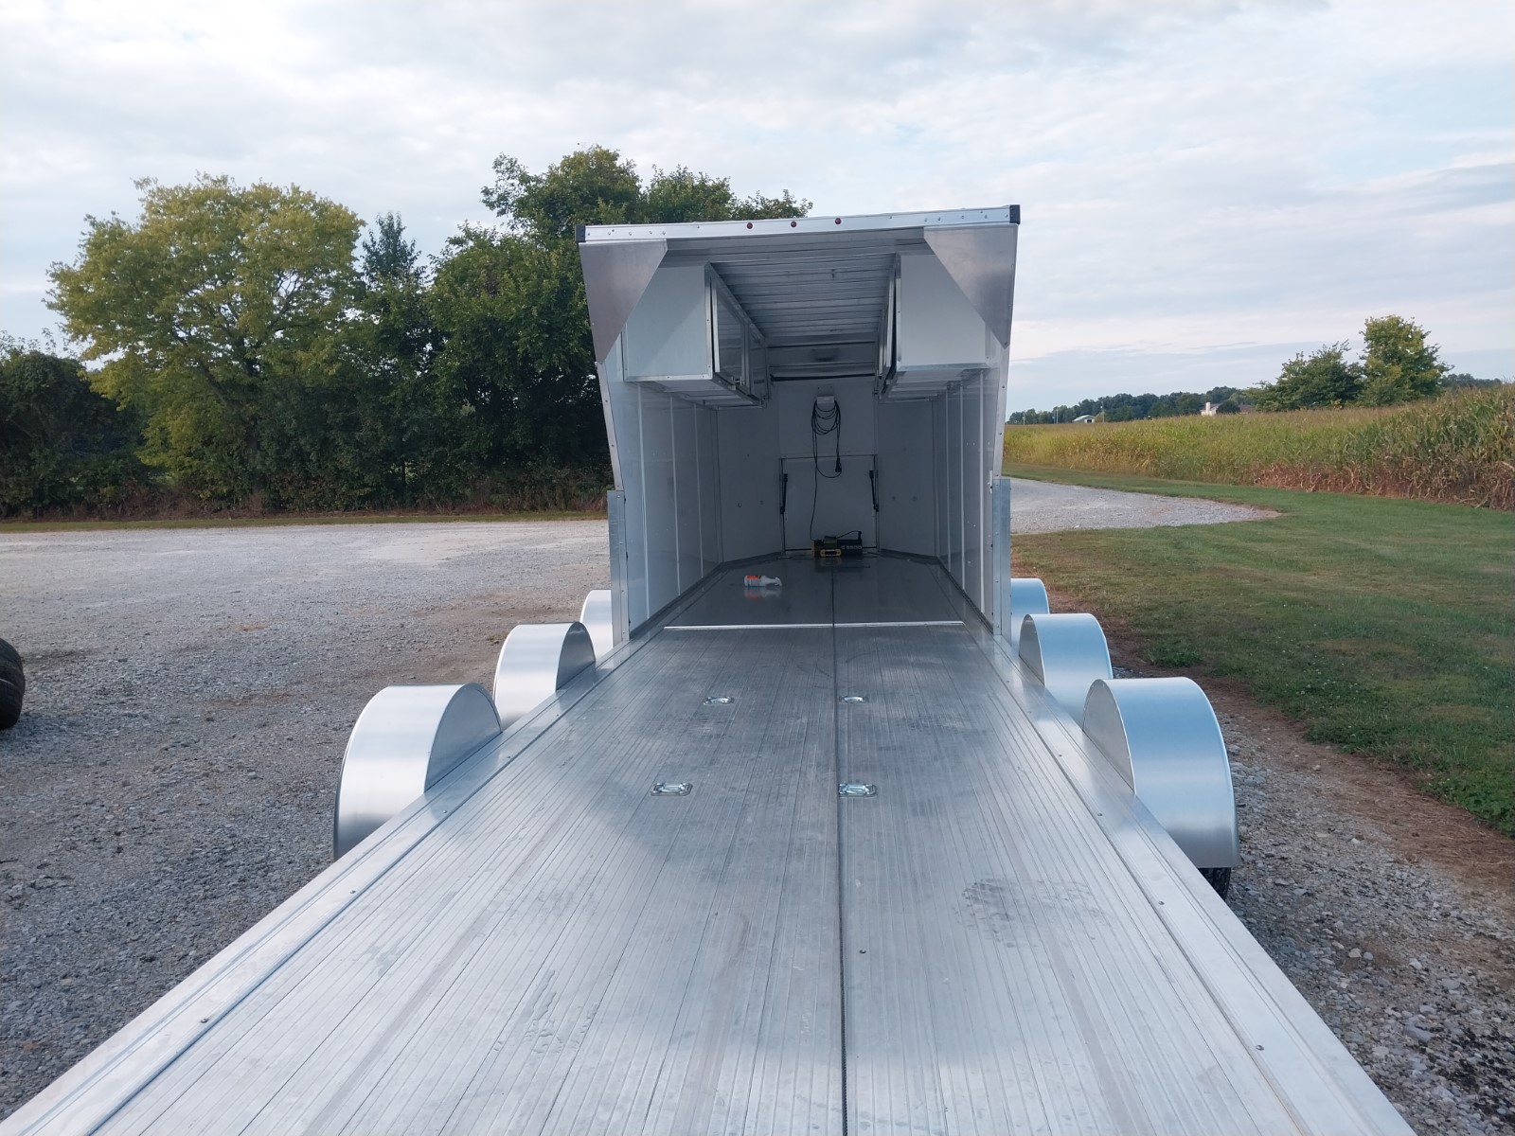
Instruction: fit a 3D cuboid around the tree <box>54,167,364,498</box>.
[{"bbox_3d":[-16.392,-6.735,34.522,8.430,10.034,8.008,-4,7,-25],"label":"tree"}]

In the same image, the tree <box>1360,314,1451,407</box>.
[{"bbox_3d":[39.861,-11.215,70.453,4.875,8.710,4.875,2,7,29],"label":"tree"}]

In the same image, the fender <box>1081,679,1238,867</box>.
[{"bbox_3d":[1.231,0.579,3.570,0.273,0.450,0.845,-1,5,5],"label":"fender"}]

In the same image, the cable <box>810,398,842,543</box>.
[{"bbox_3d":[0.694,-0.997,11.508,0.323,1.462,0.200,-1,6,5],"label":"cable"}]

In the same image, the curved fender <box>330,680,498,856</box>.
[{"bbox_3d":[-1.090,0.618,3.771,0.273,0.450,0.845,-1,5,5],"label":"curved fender"}]

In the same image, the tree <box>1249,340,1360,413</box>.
[{"bbox_3d":[33.981,-10.297,70.374,6.291,7.188,6.291,1,7,26],"label":"tree"}]

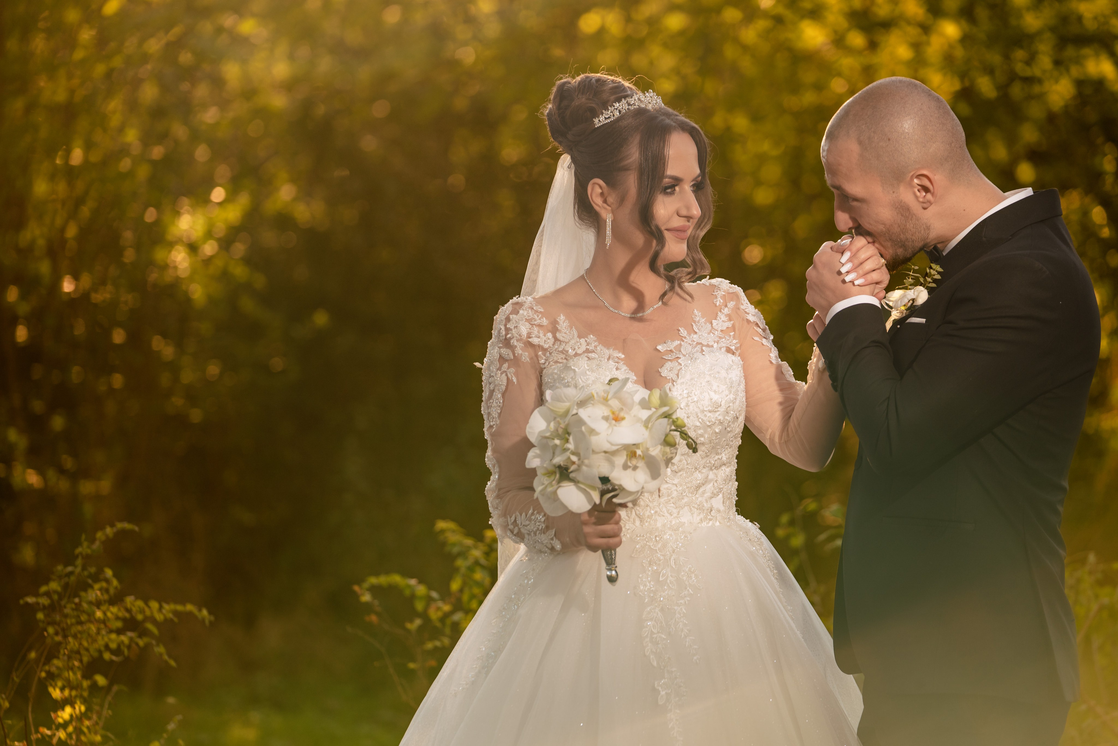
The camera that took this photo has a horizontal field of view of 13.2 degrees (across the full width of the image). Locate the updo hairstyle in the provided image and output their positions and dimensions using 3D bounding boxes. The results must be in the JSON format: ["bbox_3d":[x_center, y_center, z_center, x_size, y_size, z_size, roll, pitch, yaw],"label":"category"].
[{"bbox_3d":[0.098,-0.262,6.800,0.240,0.315,0.190,1,1,33],"label":"updo hairstyle"}]

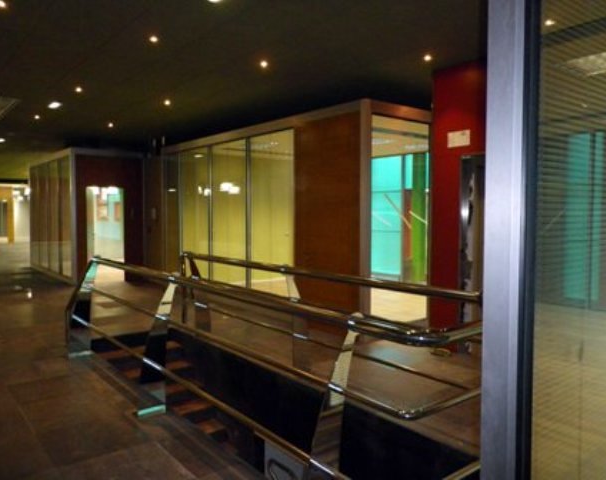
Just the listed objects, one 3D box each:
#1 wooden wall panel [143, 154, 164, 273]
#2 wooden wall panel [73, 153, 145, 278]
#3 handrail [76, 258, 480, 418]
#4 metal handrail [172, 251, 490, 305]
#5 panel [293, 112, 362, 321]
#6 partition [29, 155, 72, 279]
[{"bbox_3d":[-3.390,-0.480,11.843,0.512,2.719,0.089,-2,4,-38],"label":"wooden wall panel"},{"bbox_3d":[-4.158,-0.447,11.247,1.478,2.719,0.089,-2,4,-38],"label":"wooden wall panel"},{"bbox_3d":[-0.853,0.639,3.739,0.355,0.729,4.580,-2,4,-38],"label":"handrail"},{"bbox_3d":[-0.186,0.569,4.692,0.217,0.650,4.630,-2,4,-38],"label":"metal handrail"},{"bbox_3d":[0.301,-0.215,6.868,0.089,2.659,1.320,-2,4,-38],"label":"panel"},{"bbox_3d":[-6.062,-0.541,12.420,0.099,2.758,4.383,-2,4,-38],"label":"partition"}]

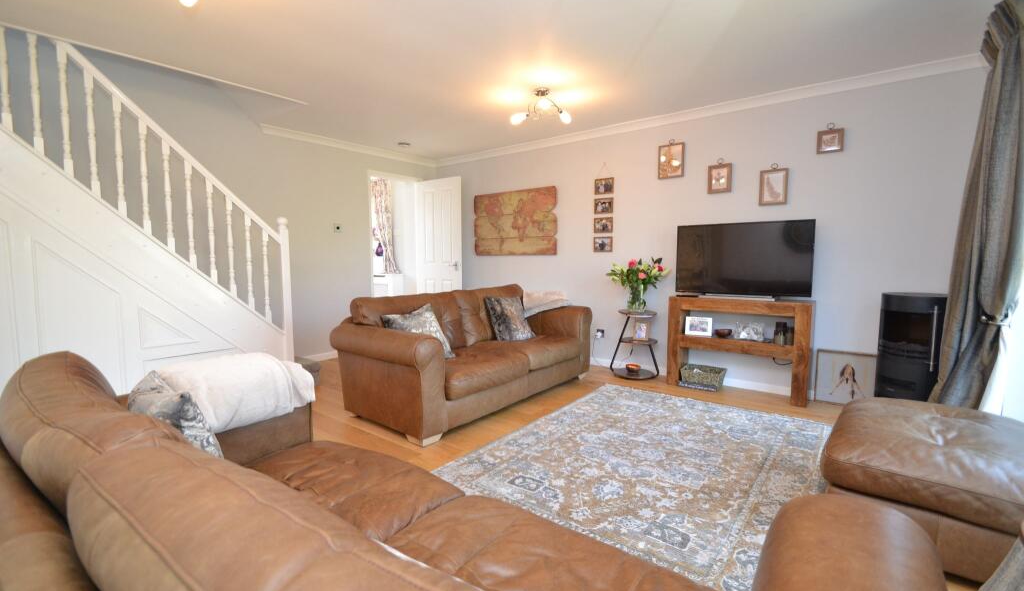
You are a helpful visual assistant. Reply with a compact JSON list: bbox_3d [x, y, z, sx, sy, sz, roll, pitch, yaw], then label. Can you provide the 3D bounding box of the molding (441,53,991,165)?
[{"bbox_3d":[0.893,-1.542,3.966,4.839,0.070,0.070,4,6,37],"label":"molding"}]

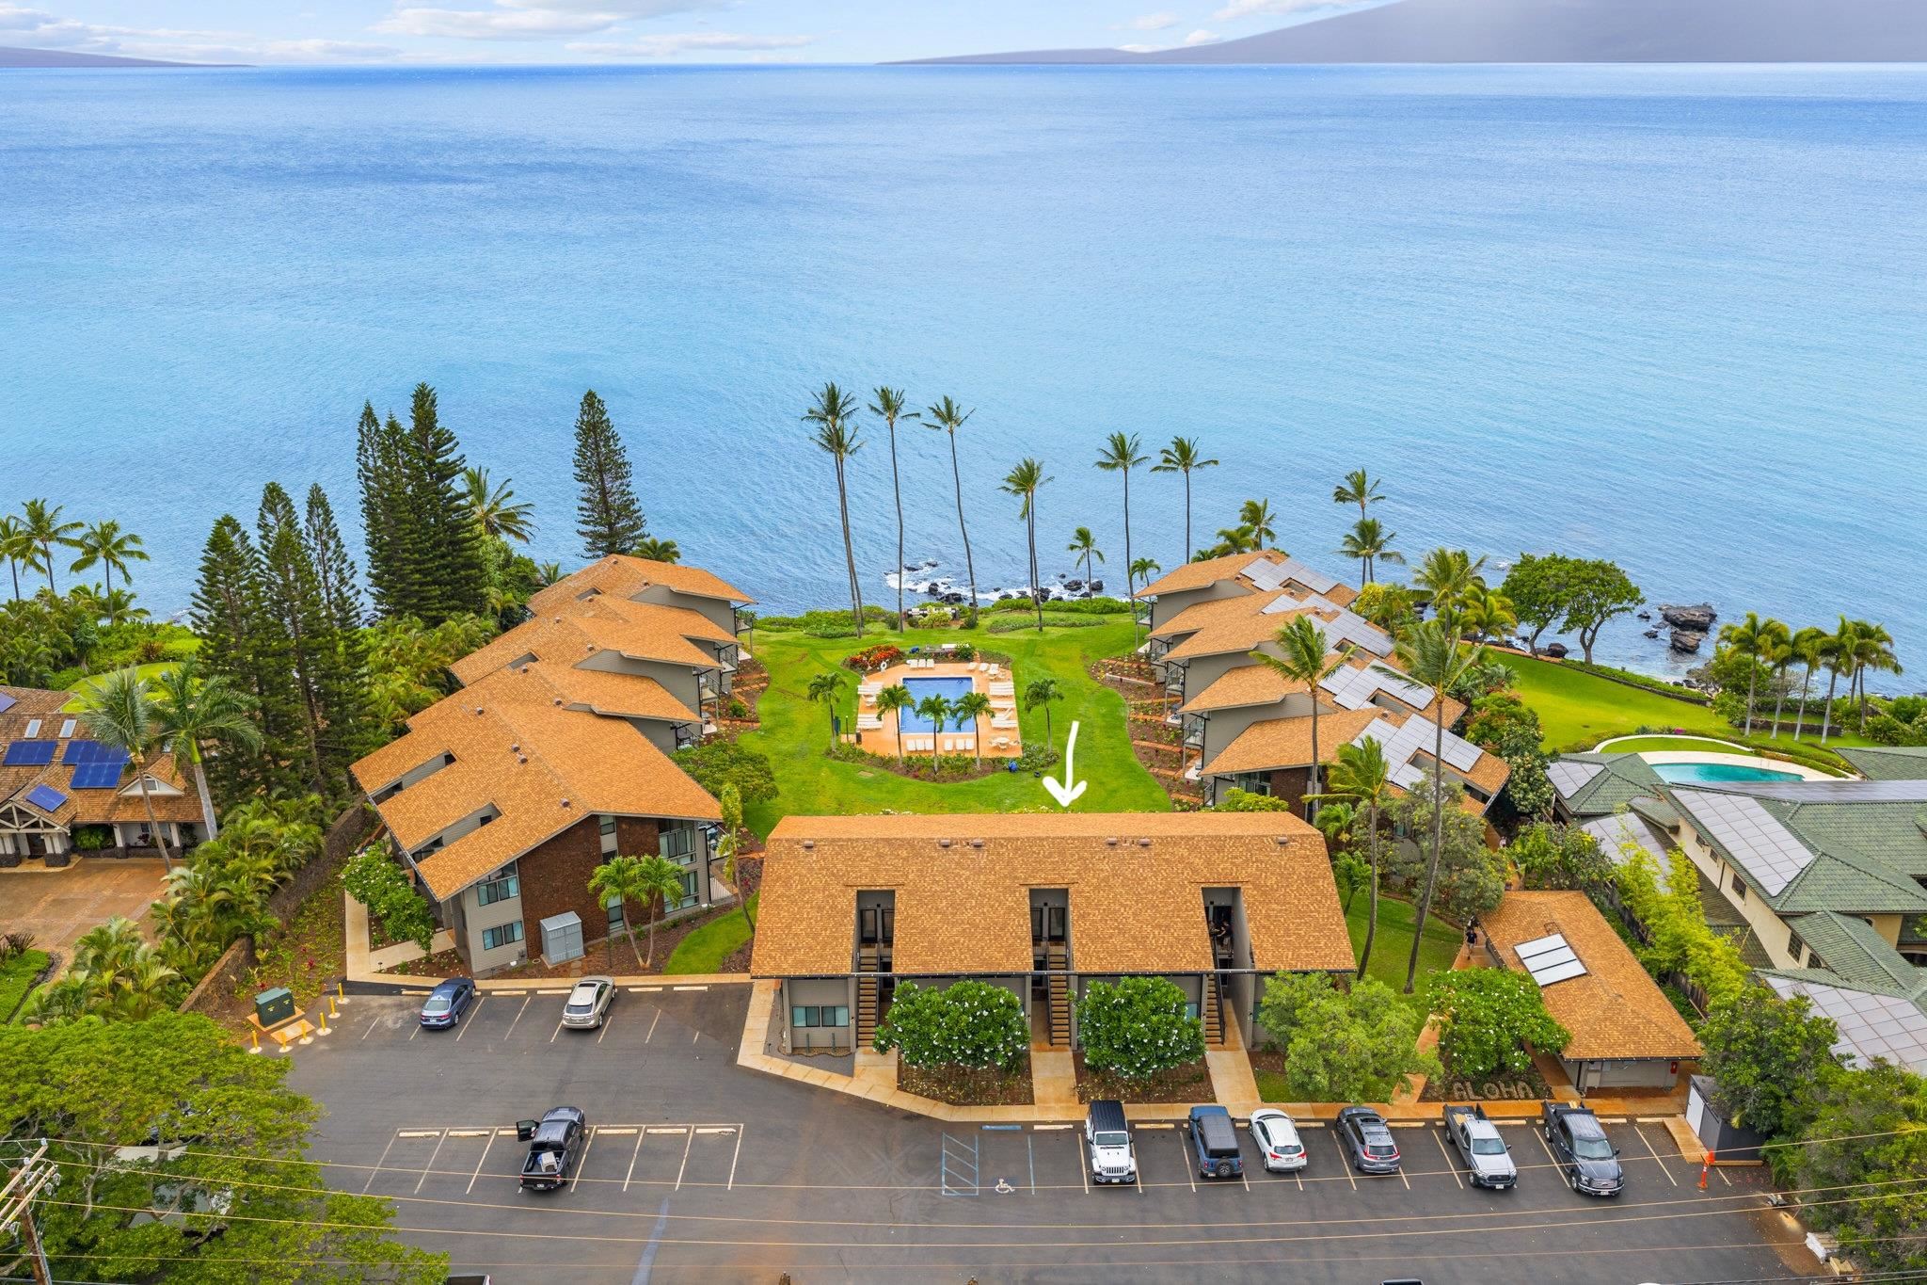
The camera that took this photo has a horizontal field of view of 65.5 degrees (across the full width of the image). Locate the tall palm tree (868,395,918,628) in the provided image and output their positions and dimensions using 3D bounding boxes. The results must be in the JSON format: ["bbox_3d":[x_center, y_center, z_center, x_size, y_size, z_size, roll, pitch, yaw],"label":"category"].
[{"bbox_3d":[-6.557,-12.363,143.847,4.794,24.288,4.651,0,21,0],"label":"tall palm tree"}]

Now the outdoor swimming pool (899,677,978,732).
[{"bbox_3d":[-2.061,5.769,124.095,6.100,1.500,11.300,0,21,-1],"label":"outdoor swimming pool"}]

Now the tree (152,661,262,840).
[{"bbox_3d":[-49.018,8.041,98.375,7.023,14.776,6.813,0,21,0],"label":"tree"}]

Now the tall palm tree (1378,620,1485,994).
[{"bbox_3d":[23.951,9.292,80.317,5.723,22.076,5.723,0,21,0],"label":"tall palm tree"}]

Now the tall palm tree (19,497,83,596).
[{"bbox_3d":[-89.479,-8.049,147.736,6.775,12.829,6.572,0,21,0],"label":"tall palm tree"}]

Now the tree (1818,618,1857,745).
[{"bbox_3d":[71.020,3.239,122.943,3.210,11.390,3.210,0,21,0],"label":"tree"}]

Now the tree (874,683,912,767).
[{"bbox_3d":[-5.336,6.392,116.075,3.132,7.032,3.038,0,21,0],"label":"tree"}]

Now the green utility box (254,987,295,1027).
[{"bbox_3d":[-38.697,20.440,84.302,1.650,1.450,1.100,-18,28,-39],"label":"green utility box"}]

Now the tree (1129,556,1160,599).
[{"bbox_3d":[18.786,-5.930,155.868,3.120,6.300,3.120,0,21,0],"label":"tree"}]

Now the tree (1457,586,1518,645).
[{"bbox_3d":[50.865,-2.552,146.417,6.177,6.428,6.177,0,21,0],"label":"tree"}]

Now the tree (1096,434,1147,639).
[{"bbox_3d":[15.248,-11.082,147.085,5.083,19.554,4.930,0,21,0],"label":"tree"}]

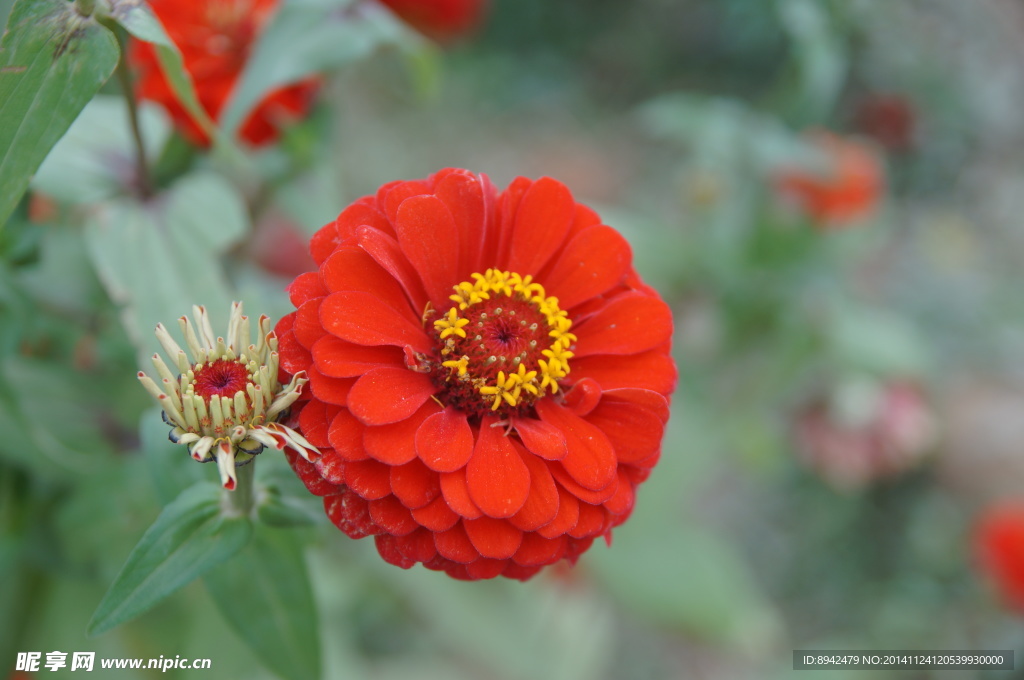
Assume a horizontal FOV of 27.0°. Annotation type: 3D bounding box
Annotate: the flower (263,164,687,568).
[{"bbox_3d":[-0.007,0.007,0.402,0.074,0.043,0.074,-15,69,-24],"label":"flower"}]

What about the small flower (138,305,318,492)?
[{"bbox_3d":[-0.053,0.011,0.397,0.034,0.027,0.034,-7,40,0],"label":"small flower"}]

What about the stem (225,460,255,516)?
[{"bbox_3d":[-0.052,0.028,0.409,0.005,0.016,0.005,-2,30,0],"label":"stem"}]

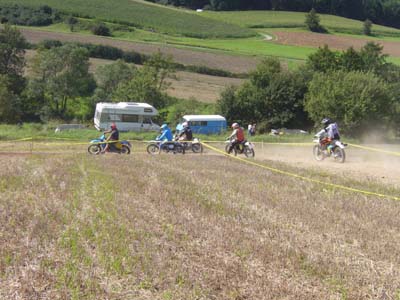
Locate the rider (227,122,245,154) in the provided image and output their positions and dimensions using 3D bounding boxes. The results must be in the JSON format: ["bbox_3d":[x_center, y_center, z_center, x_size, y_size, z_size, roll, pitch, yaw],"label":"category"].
[{"bbox_3d":[1.687,-0.529,27.300,0.620,1.450,0.780,-3,4,-42],"label":"rider"}]

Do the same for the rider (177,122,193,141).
[{"bbox_3d":[-0.842,-0.778,31.000,0.850,1.400,0.600,1,3,12],"label":"rider"}]

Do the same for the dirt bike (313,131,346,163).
[{"bbox_3d":[5.177,-0.060,23.100,0.800,1.130,2.080,-1,3,-24],"label":"dirt bike"}]

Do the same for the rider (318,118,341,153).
[{"bbox_3d":[5.149,-0.556,23.100,0.660,1.380,0.780,-2,3,-28],"label":"rider"}]

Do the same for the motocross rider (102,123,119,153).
[{"bbox_3d":[-4.477,-0.597,29.000,0.850,1.500,0.600,0,3,0],"label":"motocross rider"}]

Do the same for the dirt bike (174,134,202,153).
[{"bbox_3d":[-0.832,-0.349,31.000,2.080,1.100,0.800,1,3,10],"label":"dirt bike"}]

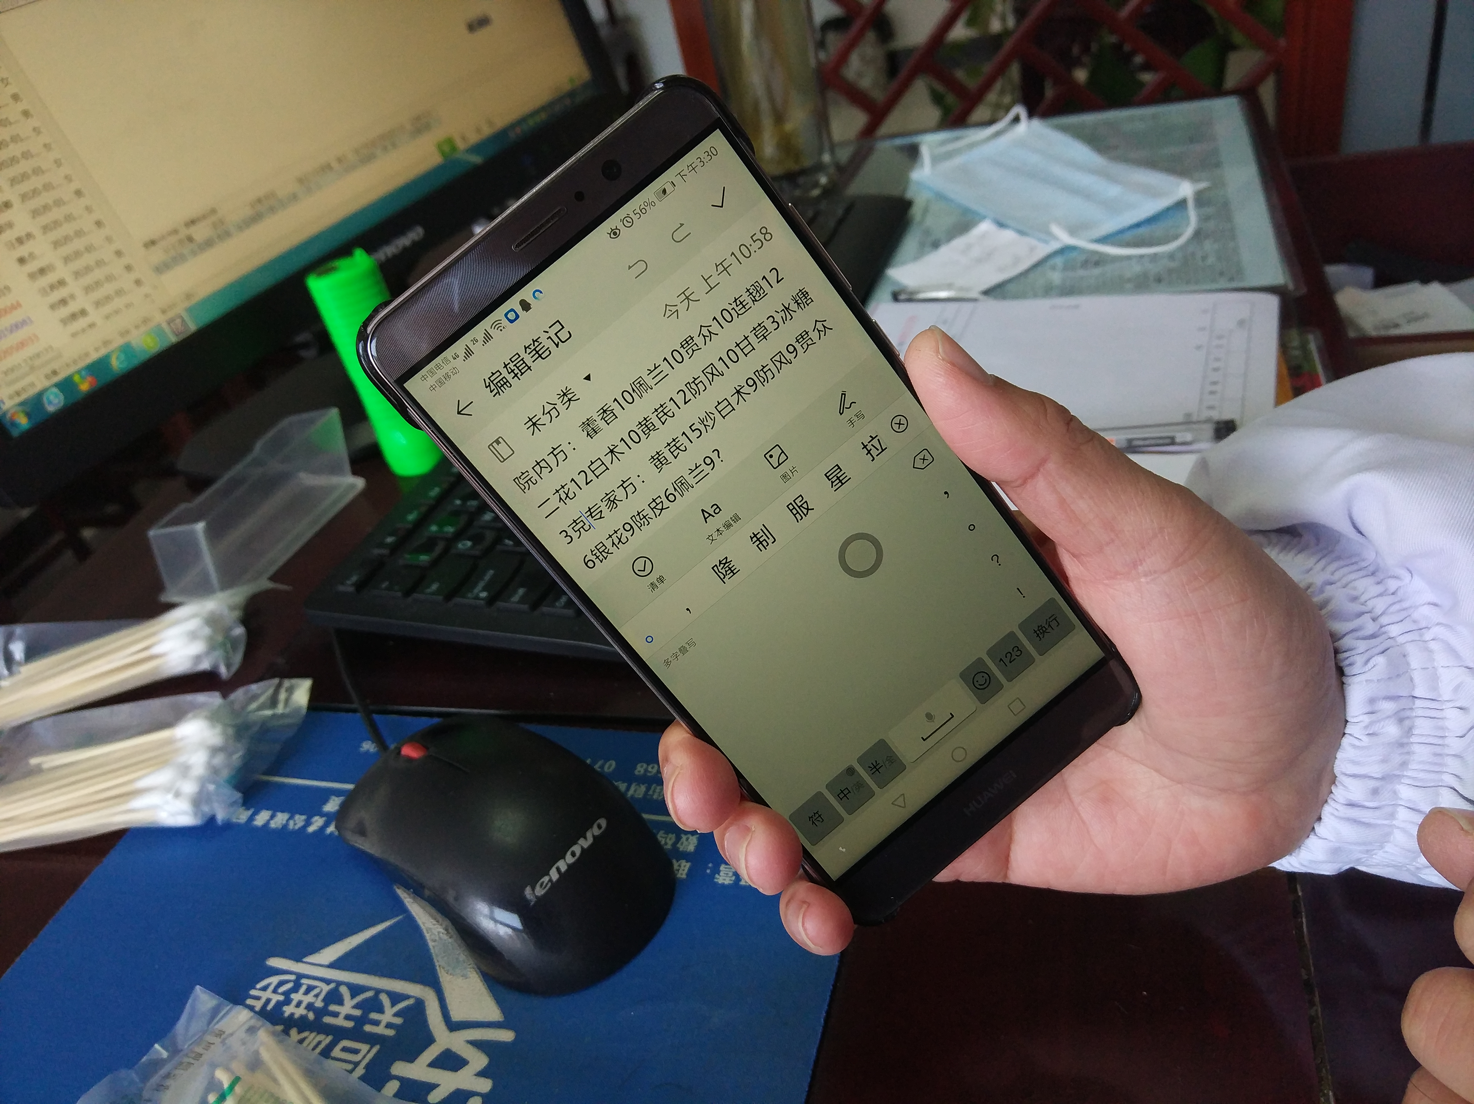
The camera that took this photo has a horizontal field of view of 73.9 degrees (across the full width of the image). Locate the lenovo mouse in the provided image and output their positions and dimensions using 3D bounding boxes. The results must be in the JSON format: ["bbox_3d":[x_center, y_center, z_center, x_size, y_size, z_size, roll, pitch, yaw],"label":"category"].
[{"bbox_3d":[-0.071,0.073,0.274,0.113,0.038,0.063,19,50,37],"label":"lenovo mouse"}]

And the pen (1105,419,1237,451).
[{"bbox_3d":[0.103,-0.039,0.364,0.148,0.011,0.011,-1,40,19],"label":"pen"}]

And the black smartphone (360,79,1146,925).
[{"bbox_3d":[0.009,-0.004,0.196,0.081,0.159,0.009,-40,13,-1],"label":"black smartphone"}]

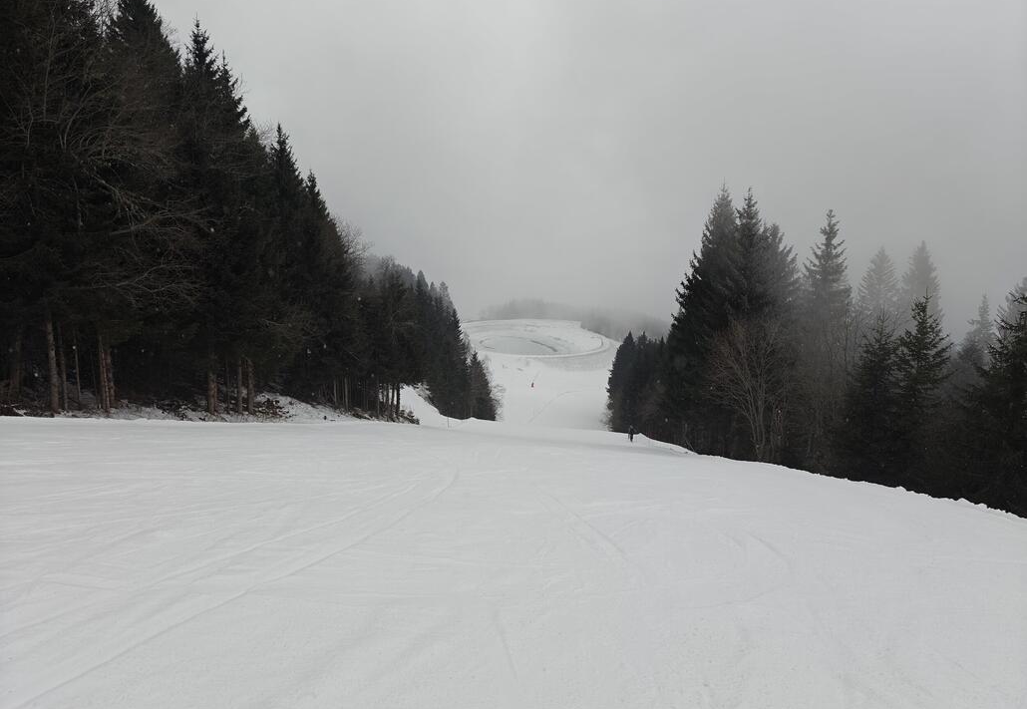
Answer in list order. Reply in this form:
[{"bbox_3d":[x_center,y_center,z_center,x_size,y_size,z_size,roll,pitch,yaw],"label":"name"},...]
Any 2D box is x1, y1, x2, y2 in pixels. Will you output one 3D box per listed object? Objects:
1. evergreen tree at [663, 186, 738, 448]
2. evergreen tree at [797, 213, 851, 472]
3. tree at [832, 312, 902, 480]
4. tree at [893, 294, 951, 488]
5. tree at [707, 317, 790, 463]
[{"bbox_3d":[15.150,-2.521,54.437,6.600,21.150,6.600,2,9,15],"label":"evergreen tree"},{"bbox_3d":[28.846,-0.757,63.184,5.400,24.580,5.400,4,9,24],"label":"evergreen tree"},{"bbox_3d":[16.400,2.209,31.401,3.400,8.110,3.400,5,10,28],"label":"tree"},{"bbox_3d":[17.609,1.743,29.363,3.100,8.620,3.100,5,10,31],"label":"tree"},{"bbox_3d":[14.960,2.321,43.300,5.400,9.480,5.400,3,9,19],"label":"tree"}]

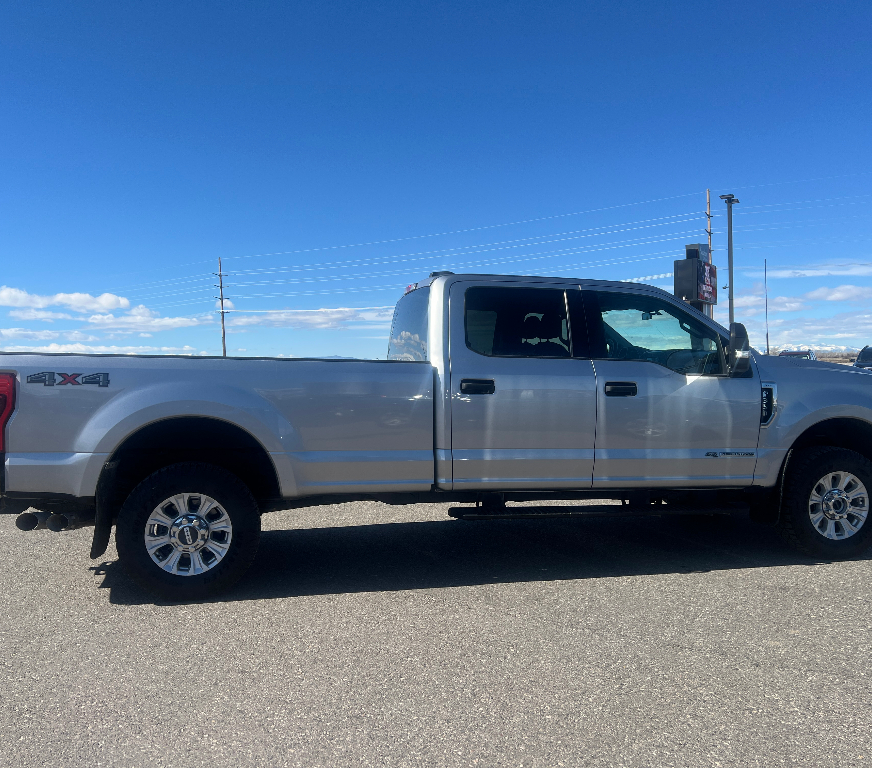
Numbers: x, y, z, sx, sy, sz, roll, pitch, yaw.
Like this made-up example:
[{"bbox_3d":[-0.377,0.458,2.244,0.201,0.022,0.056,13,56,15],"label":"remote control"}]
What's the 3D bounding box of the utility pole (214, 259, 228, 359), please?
[{"bbox_3d":[-35.652,-10.861,127.924,0.400,19.959,2.800,0,2,34],"label":"utility pole"}]

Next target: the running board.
[{"bbox_3d":[1.114,0.846,5.139,2.090,0.065,0.160,1,1,-12],"label":"running board"}]

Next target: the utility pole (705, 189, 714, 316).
[{"bbox_3d":[30.032,-11.316,84.403,0.400,20.167,2.600,0,2,34],"label":"utility pole"}]

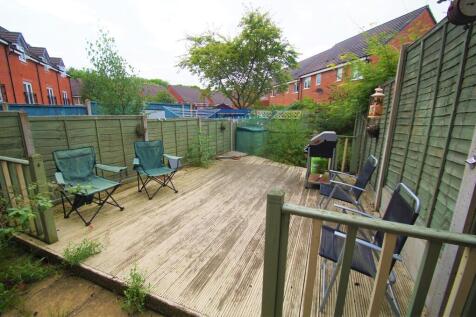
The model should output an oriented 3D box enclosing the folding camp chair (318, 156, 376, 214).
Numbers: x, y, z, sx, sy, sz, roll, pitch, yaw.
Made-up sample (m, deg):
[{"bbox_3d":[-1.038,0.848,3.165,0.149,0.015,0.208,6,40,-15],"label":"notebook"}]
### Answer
[{"bbox_3d":[1.514,0.425,2.758,0.680,0.880,0.570,8,14,29],"label":"folding camp chair"}]

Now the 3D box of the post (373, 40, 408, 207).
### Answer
[{"bbox_3d":[2.232,-0.340,2.886,0.090,2.343,0.100,6,13,23],"label":"post"}]

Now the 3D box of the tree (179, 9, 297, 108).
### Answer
[{"bbox_3d":[0.055,-4.426,11.314,6.600,7.100,6.000,1,12,0],"label":"tree"}]

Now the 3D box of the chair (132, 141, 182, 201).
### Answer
[{"bbox_3d":[-1.465,0.174,3.598,0.770,0.910,0.580,-11,17,-44],"label":"chair"}]

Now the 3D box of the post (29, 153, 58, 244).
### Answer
[{"bbox_3d":[-2.070,0.452,2.116,0.085,0.980,0.085,6,13,23],"label":"post"}]

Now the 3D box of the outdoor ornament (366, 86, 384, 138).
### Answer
[{"bbox_3d":[2.446,-0.819,3.531,0.230,0.870,0.230,6,13,23],"label":"outdoor ornament"}]

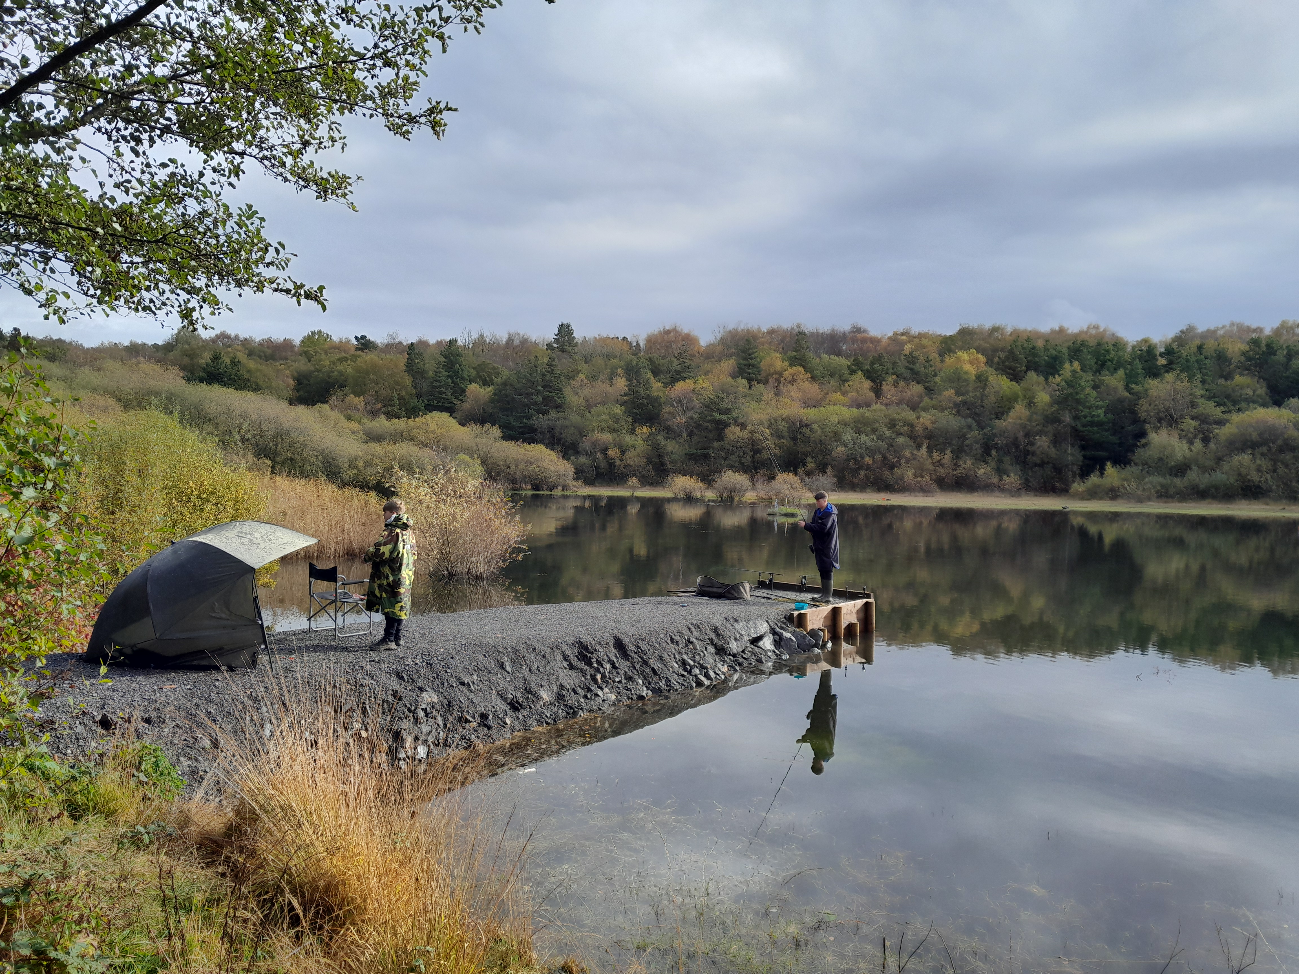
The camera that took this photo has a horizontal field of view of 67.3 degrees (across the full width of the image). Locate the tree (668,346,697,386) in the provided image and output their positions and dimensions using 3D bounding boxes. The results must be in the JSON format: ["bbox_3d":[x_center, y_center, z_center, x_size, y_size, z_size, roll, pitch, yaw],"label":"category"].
[{"bbox_3d":[8.581,-29.644,250.000,7.541,12.742,7.300,1,1,0],"label":"tree"}]

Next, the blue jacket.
[{"bbox_3d":[2.688,0.775,15.200,0.500,1.090,0.520,1,1,-28],"label":"blue jacket"}]

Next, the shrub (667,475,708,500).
[{"bbox_3d":[4.447,0.000,114.000,4.700,3.000,4.200,1,1,0],"label":"shrub"}]

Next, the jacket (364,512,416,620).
[{"bbox_3d":[-2.604,0.795,9.800,0.480,1.060,0.540,1,1,20],"label":"jacket"}]

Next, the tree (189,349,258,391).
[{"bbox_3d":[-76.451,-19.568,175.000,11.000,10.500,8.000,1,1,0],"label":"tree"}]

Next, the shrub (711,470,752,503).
[{"bbox_3d":[9.378,-0.058,112.000,4.660,3.728,4.500,1,1,0],"label":"shrub"}]

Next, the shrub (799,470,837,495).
[{"bbox_3d":[21.129,-0.508,122.000,4.600,3.200,4.000,1,1,0],"label":"shrub"}]

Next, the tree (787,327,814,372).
[{"bbox_3d":[43.873,-39.279,285.000,8.004,14.822,7.800,1,1,0],"label":"tree"}]

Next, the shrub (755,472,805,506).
[{"bbox_3d":[14.703,0.143,110.000,5.721,3.604,5.200,1,1,0],"label":"shrub"}]

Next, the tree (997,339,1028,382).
[{"bbox_3d":[73.358,-24.282,197.000,6.200,11.000,6.000,1,1,0],"label":"tree"}]

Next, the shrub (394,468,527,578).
[{"bbox_3d":[-4.520,0.885,23.300,3.100,2.600,2.900,1,1,0],"label":"shrub"}]

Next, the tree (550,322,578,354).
[{"bbox_3d":[-26.368,-43.998,300.000,8.737,13.418,8.200,1,1,0],"label":"tree"}]

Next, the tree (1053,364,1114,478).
[{"bbox_3d":[63.142,-9.158,142.000,8.862,17.576,8.500,1,1,0],"label":"tree"}]

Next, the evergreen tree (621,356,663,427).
[{"bbox_3d":[-1.506,-18.369,193.000,7.800,15.000,7.500,1,1,0],"label":"evergreen tree"}]

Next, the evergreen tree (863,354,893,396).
[{"bbox_3d":[46.236,-21.316,198.000,6.200,11.000,6.000,1,1,0],"label":"evergreen tree"}]

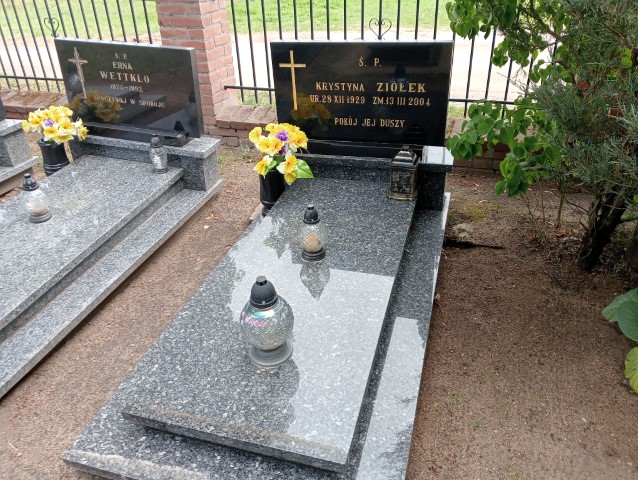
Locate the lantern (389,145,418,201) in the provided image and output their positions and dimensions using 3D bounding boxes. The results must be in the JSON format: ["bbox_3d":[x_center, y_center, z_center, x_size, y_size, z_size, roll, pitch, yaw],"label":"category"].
[{"bbox_3d":[0.408,-0.336,2.507,0.125,0.250,0.125,7,32,15],"label":"lantern"}]

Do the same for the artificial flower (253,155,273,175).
[{"bbox_3d":[-0.289,-0.386,2.640,0.097,0.092,0.075,24,52,36],"label":"artificial flower"}]

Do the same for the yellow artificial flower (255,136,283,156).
[{"bbox_3d":[-0.236,-0.446,2.465,0.115,0.095,0.070,-2,16,0],"label":"yellow artificial flower"}]

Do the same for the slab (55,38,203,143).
[{"bbox_3d":[-1.149,-0.924,3.147,0.942,0.519,0.075,11,32,16],"label":"slab"}]

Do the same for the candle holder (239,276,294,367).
[{"bbox_3d":[-0.174,0.251,1.692,0.183,0.318,0.183,-2,32,1],"label":"candle holder"}]

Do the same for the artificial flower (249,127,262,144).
[{"bbox_3d":[-0.308,-0.507,2.509,0.080,0.090,0.060,10,18,20],"label":"artificial flower"}]

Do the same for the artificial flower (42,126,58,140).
[{"bbox_3d":[-1.487,-0.590,2.860,0.090,0.085,0.060,-17,19,-24],"label":"artificial flower"}]

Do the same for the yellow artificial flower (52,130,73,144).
[{"bbox_3d":[-1.507,-0.602,3.036,0.112,0.082,0.075,1,35,5],"label":"yellow artificial flower"}]

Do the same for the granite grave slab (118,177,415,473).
[{"bbox_3d":[-0.028,0.142,2.195,0.704,0.048,1.707,7,34,15],"label":"granite grave slab"}]

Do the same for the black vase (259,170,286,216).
[{"bbox_3d":[-0.237,-0.252,2.662,0.140,0.270,0.140,-2,31,1],"label":"black vase"}]

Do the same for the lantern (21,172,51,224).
[{"bbox_3d":[-1.445,-0.223,2.617,0.125,0.250,0.125,9,36,14],"label":"lantern"}]

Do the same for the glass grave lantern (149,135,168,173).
[{"bbox_3d":[-0.901,-0.484,2.900,0.105,0.205,0.105,7,32,16],"label":"glass grave lantern"}]

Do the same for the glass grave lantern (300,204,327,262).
[{"bbox_3d":[-0.028,-0.038,2.204,0.107,0.247,0.107,-2,32,1],"label":"glass grave lantern"}]

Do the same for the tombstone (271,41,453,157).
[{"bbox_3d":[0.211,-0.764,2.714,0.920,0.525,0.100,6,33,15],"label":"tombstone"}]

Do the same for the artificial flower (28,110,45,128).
[{"bbox_3d":[-1.575,-0.672,2.879,0.090,0.090,0.060,-4,16,-3],"label":"artificial flower"}]

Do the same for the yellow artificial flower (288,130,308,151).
[{"bbox_3d":[-0.099,-0.482,2.505,0.095,0.095,0.060,-20,20,-27],"label":"yellow artificial flower"}]

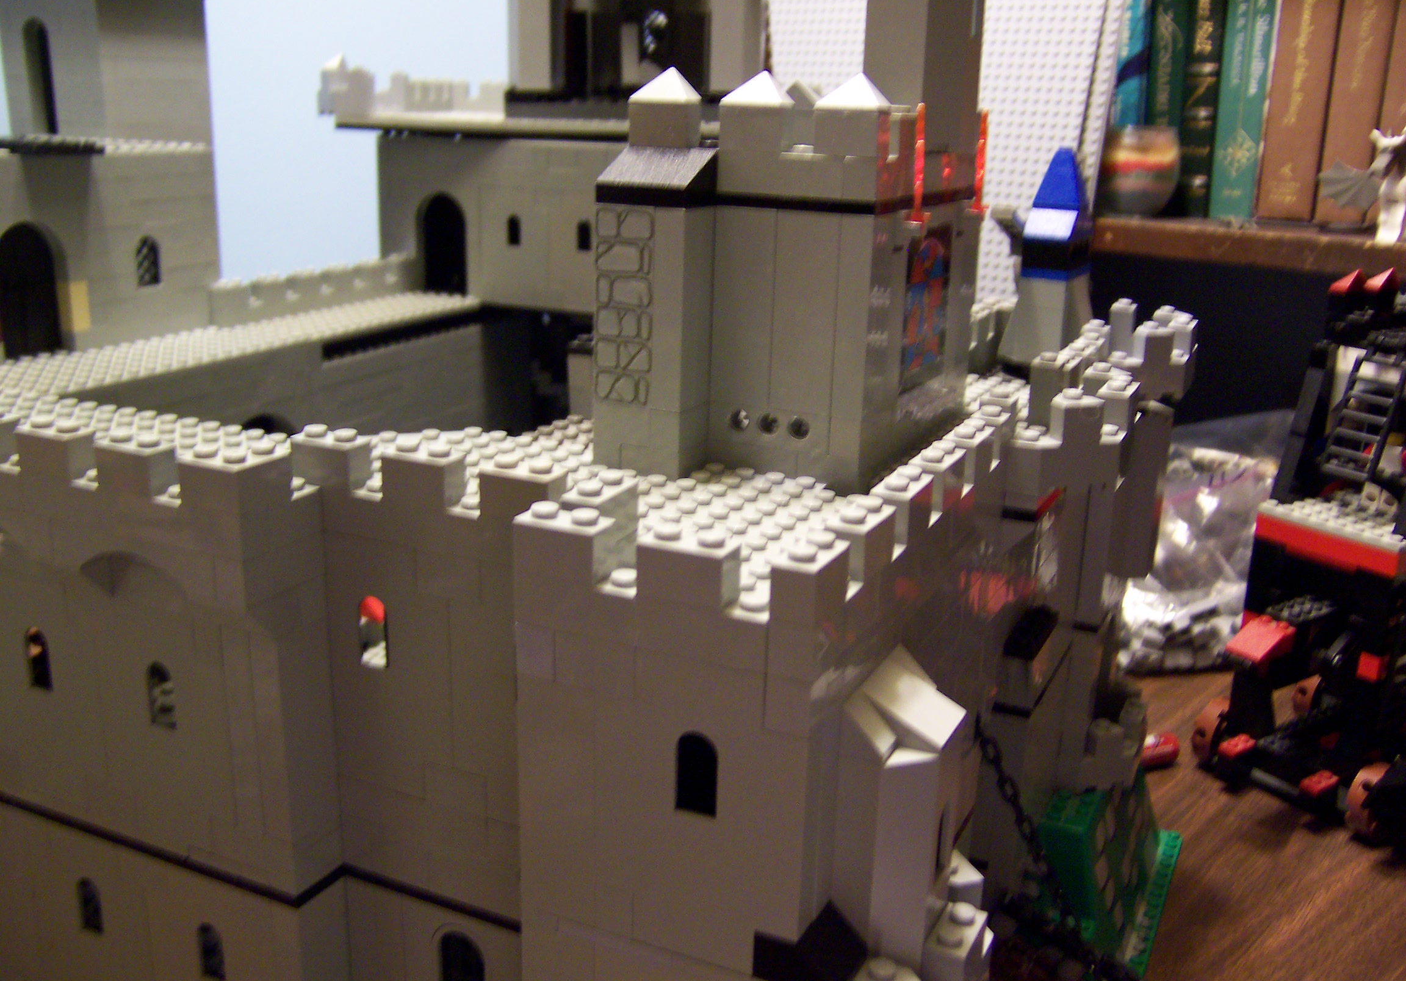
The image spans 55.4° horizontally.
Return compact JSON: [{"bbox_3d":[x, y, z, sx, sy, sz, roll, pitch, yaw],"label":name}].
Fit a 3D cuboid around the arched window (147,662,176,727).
[{"bbox_3d":[-0.118,0.045,0.297,0.008,0.016,0.004,9,17,25],"label":"arched window"}]

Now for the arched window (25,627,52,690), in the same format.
[{"bbox_3d":[-0.154,0.039,0.314,0.008,0.016,0.004,9,17,25],"label":"arched window"}]

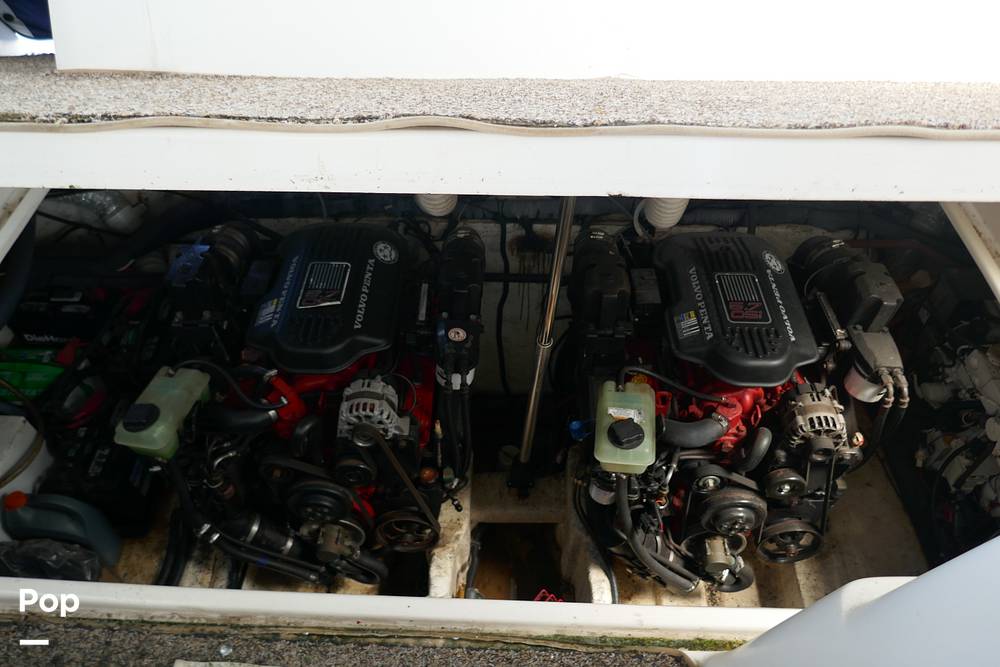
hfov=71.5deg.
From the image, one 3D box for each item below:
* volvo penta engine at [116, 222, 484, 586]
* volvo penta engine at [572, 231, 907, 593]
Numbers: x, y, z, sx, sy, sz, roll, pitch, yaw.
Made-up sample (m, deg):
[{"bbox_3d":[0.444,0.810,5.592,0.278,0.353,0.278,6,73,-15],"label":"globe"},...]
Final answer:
[{"bbox_3d":[-0.427,0.180,1.825,0.795,0.752,0.757,2,46,0],"label":"volvo penta engine"},{"bbox_3d":[0.567,0.207,1.833,0.805,0.752,0.757,2,46,0],"label":"volvo penta engine"}]

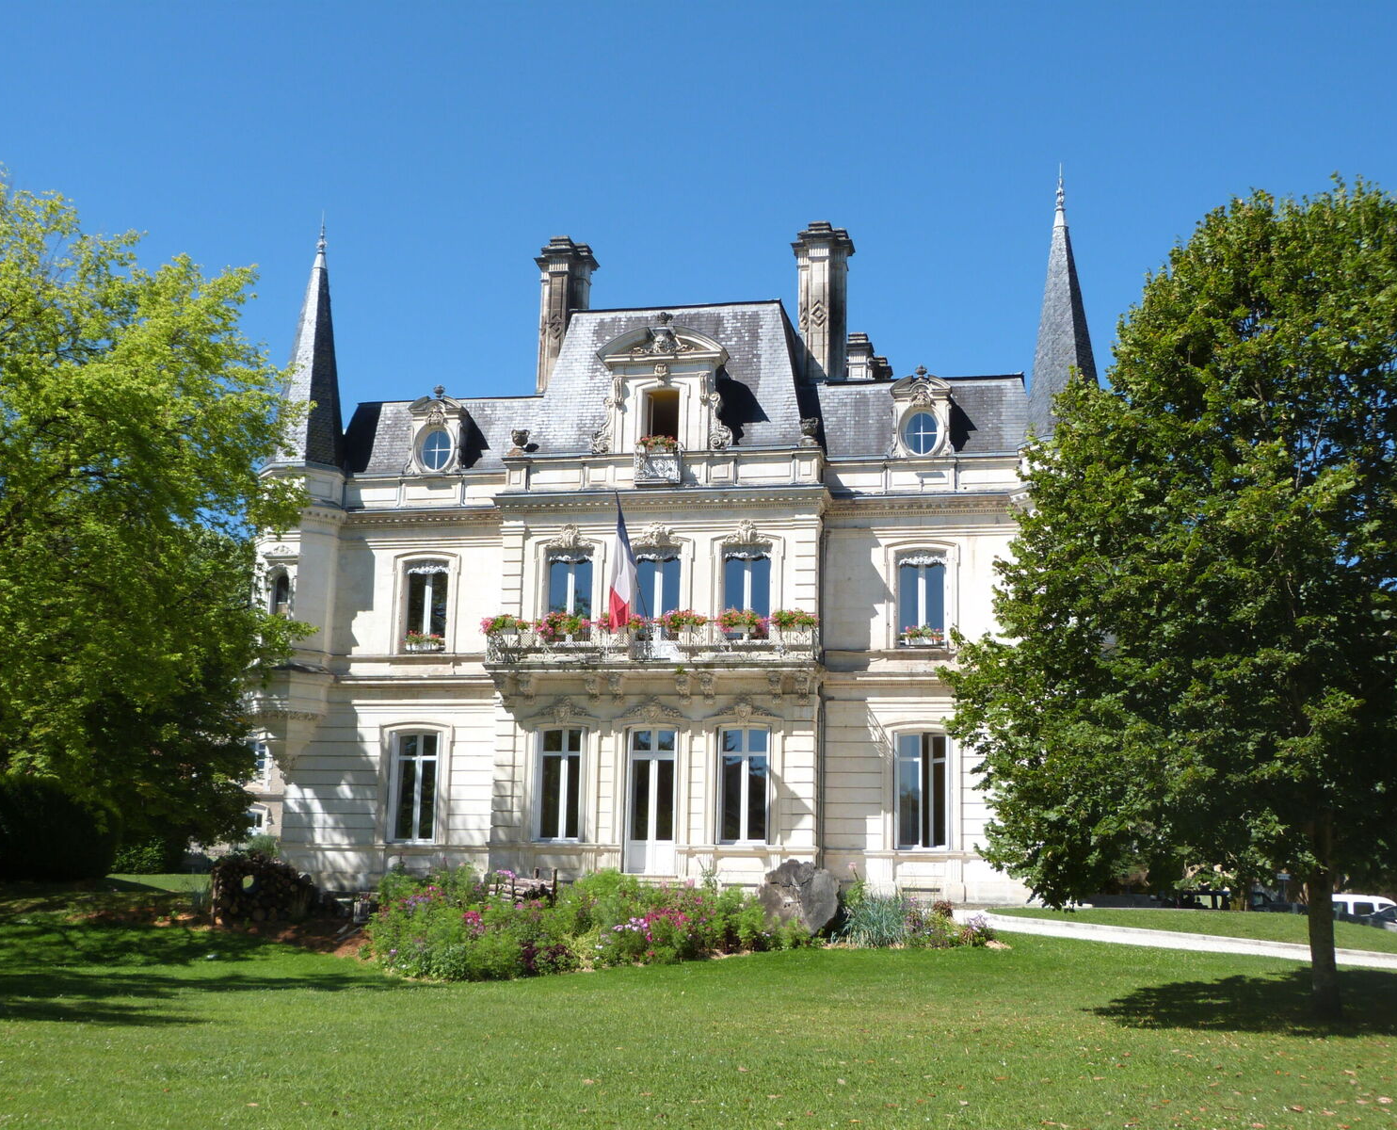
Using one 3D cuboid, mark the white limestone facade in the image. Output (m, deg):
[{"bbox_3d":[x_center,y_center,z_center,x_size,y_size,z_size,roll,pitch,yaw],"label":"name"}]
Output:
[{"bbox_3d":[-0.316,-0.487,45.516,20.700,16.960,8.000,-1,-11,13],"label":"white limestone facade"}]

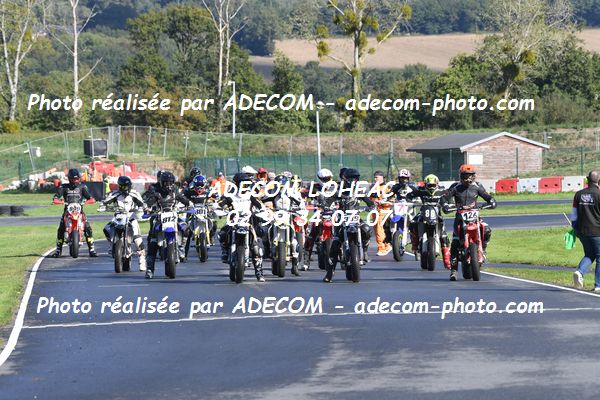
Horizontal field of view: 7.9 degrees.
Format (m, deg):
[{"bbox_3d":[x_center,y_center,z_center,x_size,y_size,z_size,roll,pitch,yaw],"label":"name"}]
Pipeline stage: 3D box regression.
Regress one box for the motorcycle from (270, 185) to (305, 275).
[{"bbox_3d":[-0.296,0.648,69.300,0.780,1.150,2.050,0,0,-4],"label":"motorcycle"}]

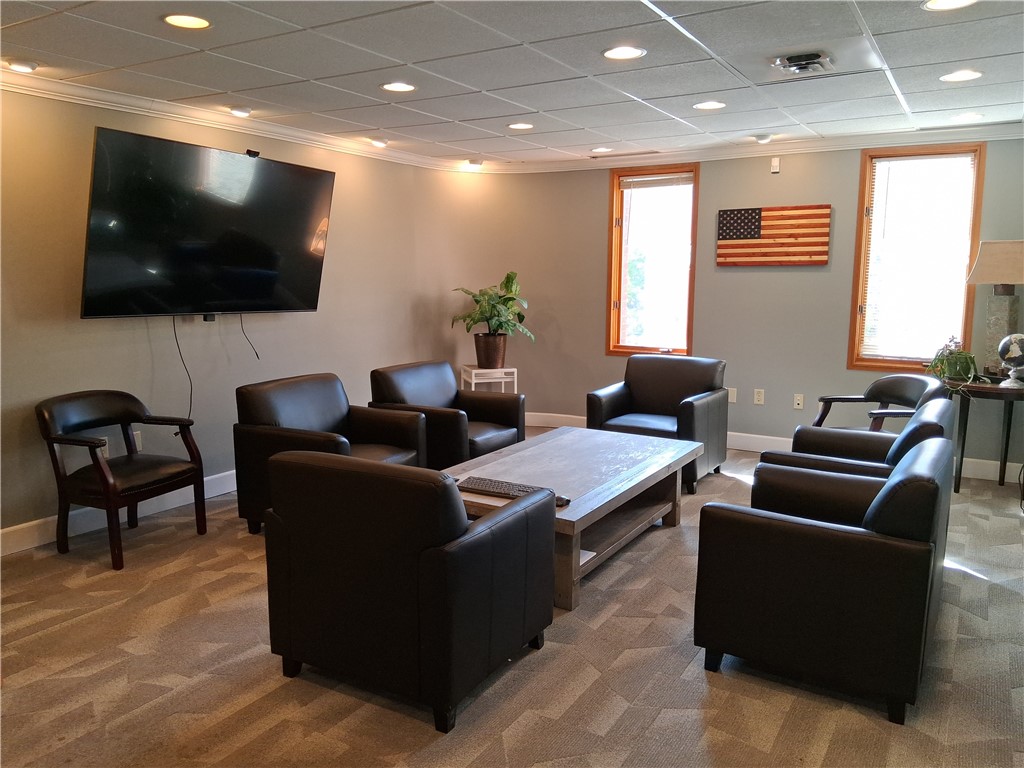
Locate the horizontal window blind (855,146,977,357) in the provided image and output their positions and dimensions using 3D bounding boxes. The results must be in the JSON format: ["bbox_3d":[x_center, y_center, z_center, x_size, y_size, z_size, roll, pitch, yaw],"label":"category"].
[{"bbox_3d":[2.760,-0.820,5.283,0.635,1.385,0.050,5,10,31],"label":"horizontal window blind"}]

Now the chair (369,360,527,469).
[{"bbox_3d":[-0.404,0.290,4.893,0.700,0.795,0.745,5,10,32],"label":"chair"}]

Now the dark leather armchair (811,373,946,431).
[{"bbox_3d":[2.233,0.350,4.618,0.616,0.788,0.616,-1,9,-10],"label":"dark leather armchair"}]

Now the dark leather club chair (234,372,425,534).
[{"bbox_3d":[-0.974,0.395,4.255,0.717,0.798,0.745,4,9,23],"label":"dark leather club chair"}]

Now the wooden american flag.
[{"bbox_3d":[1.949,-1.100,5.763,0.813,0.426,0.035,5,10,31],"label":"wooden american flag"}]

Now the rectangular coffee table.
[{"bbox_3d":[0.294,0.613,4.103,0.938,0.392,1.679,5,10,31],"label":"rectangular coffee table"}]

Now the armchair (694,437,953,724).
[{"bbox_3d":[1.137,0.607,2.784,0.700,0.795,0.745,5,10,31],"label":"armchair"}]

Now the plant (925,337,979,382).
[{"bbox_3d":[2.788,-0.167,4.902,0.300,0.270,0.280,5,10,29],"label":"plant"}]

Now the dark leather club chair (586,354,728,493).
[{"bbox_3d":[1.004,0.248,5.254,0.745,0.798,0.717,5,10,30],"label":"dark leather club chair"}]

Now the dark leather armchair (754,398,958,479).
[{"bbox_3d":[1.607,0.499,3.585,0.717,0.798,0.745,5,10,31],"label":"dark leather armchair"}]

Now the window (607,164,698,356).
[{"bbox_3d":[1.150,-0.994,6.308,0.742,1.530,0.091,5,10,31],"label":"window"}]

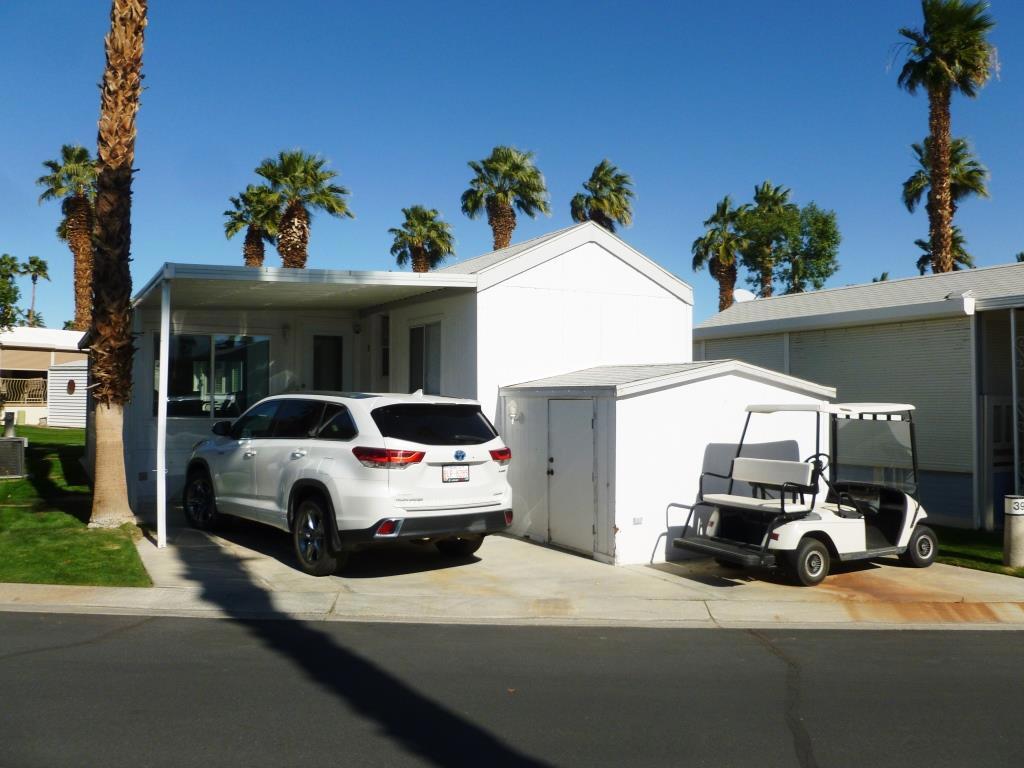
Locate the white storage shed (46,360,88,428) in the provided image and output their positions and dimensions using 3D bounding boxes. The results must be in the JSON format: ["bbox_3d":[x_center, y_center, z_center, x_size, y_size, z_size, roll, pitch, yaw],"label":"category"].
[{"bbox_3d":[-15.809,0.397,29.905,2.200,2.300,2.200,1,-2,-32],"label":"white storage shed"}]

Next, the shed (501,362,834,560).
[{"bbox_3d":[1.971,0.860,10.530,3.553,2.170,2.452,1,-2,-32],"label":"shed"}]

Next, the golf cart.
[{"bbox_3d":[3.051,1.016,8.494,2.700,1.740,1.200,1,-2,-31],"label":"golf cart"}]

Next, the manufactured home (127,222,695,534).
[{"bbox_3d":[-3.288,-0.049,15.104,7.446,4.150,10.800,1,-2,-32],"label":"manufactured home"}]

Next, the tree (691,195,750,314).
[{"bbox_3d":[9.725,-3.264,38.110,2.800,10.799,2.800,1,-2,-32],"label":"tree"}]

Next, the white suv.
[{"bbox_3d":[-2.097,1.008,9.646,1.930,1.750,4.890,1,-2,-40],"label":"white suv"}]

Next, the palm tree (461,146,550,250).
[{"bbox_3d":[-0.213,-2.996,27.097,2.900,9.631,2.900,1,-2,-32],"label":"palm tree"}]

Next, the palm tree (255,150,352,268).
[{"bbox_3d":[-6.505,-2.788,25.591,3.000,8.929,3.000,1,-2,-32],"label":"palm tree"}]

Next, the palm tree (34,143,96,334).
[{"bbox_3d":[-17.342,-3.969,33.128,3.300,11.322,3.300,1,-2,-32],"label":"palm tree"}]

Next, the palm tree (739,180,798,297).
[{"bbox_3d":[12.793,-3.964,41.131,3.000,12.373,3.000,1,-2,-32],"label":"palm tree"}]

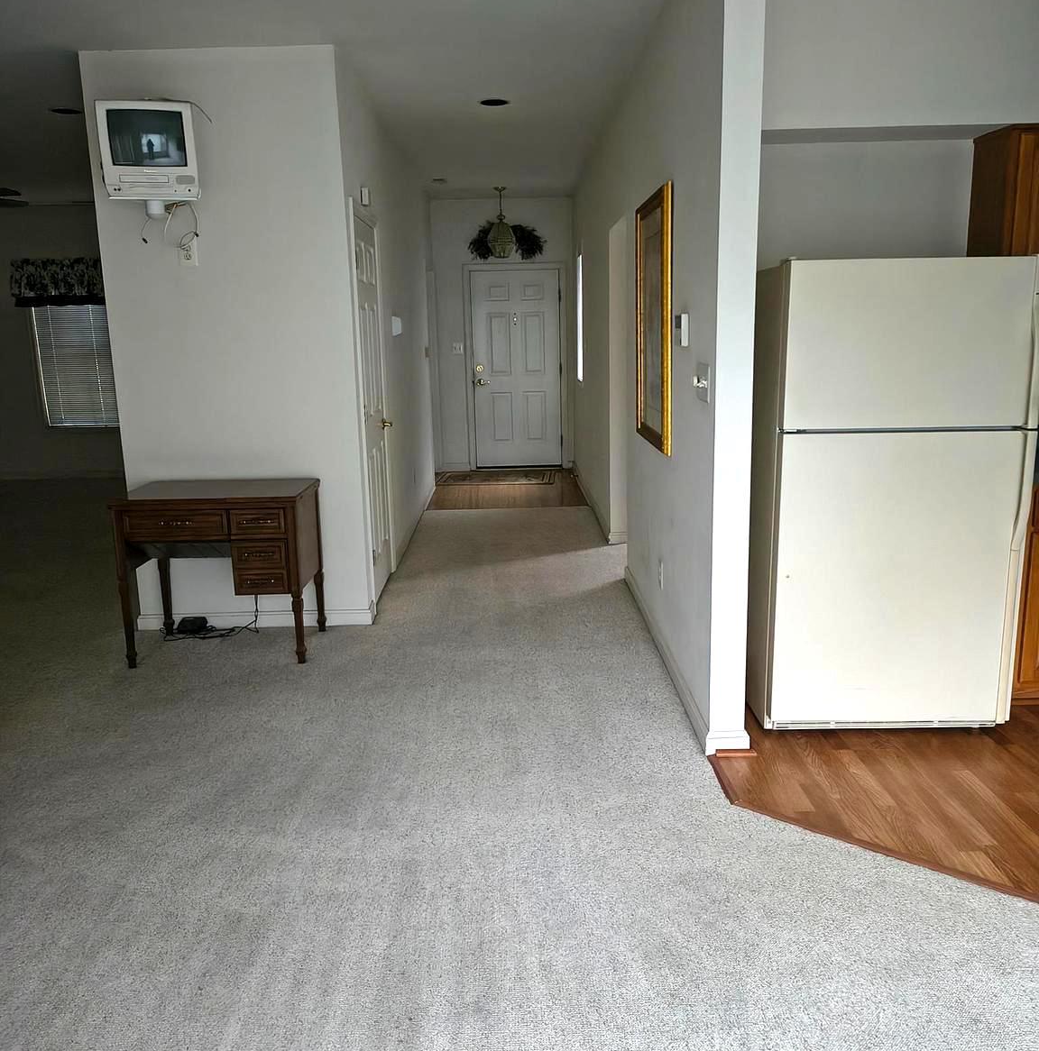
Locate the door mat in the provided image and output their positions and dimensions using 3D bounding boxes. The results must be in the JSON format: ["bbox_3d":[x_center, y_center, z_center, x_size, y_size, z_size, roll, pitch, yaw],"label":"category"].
[{"bbox_3d":[-0.231,-0.480,9.622,1.164,0.012,0.816,-1,12,0],"label":"door mat"}]

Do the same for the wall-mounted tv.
[{"bbox_3d":[-1.615,-1.642,4.227,0.370,0.385,0.360,-5,20,-15],"label":"wall-mounted tv"}]

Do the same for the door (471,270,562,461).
[{"bbox_3d":[-0.022,-1.615,10.004,0.912,2.035,0.045,-1,12,0],"label":"door"}]

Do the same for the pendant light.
[{"bbox_3d":[-0.173,-2.839,9.024,0.265,0.637,0.265,-1,12,0],"label":"pendant light"}]

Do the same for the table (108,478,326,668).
[{"bbox_3d":[-1.392,0.215,4.549,0.826,0.761,0.527,-1,12,0],"label":"table"}]

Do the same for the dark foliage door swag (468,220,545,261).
[{"bbox_3d":[-0.125,-2.874,9.699,0.776,0.389,0.170,-1,12,0],"label":"dark foliage door swag"}]

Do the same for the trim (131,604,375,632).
[{"bbox_3d":[-1.351,0.483,4.928,1.194,0.080,0.020,-1,12,0],"label":"trim"}]

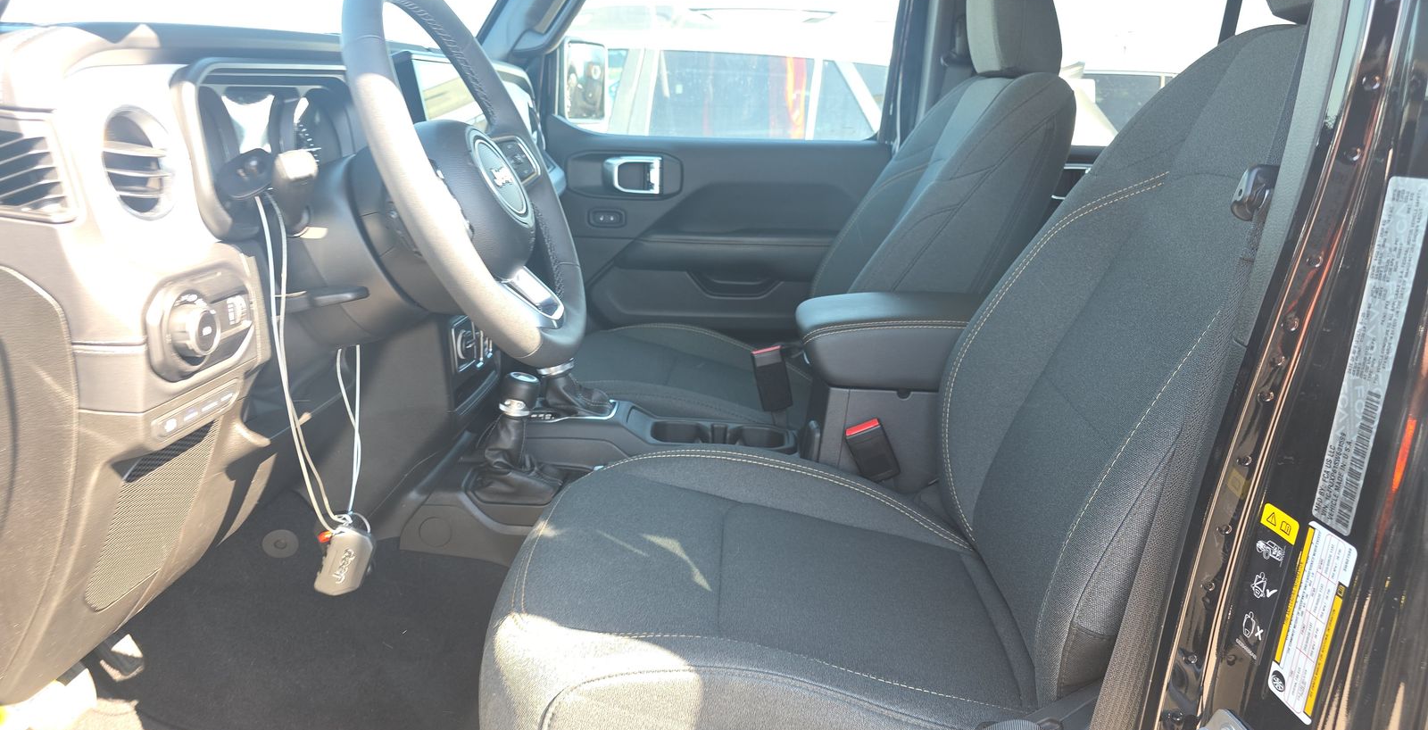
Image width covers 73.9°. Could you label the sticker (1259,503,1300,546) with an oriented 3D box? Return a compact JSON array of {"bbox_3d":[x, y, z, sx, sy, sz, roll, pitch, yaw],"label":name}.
[{"bbox_3d":[0.326,0.091,0.546,0.002,0.014,0.037,2,14,2],"label":"sticker"}]

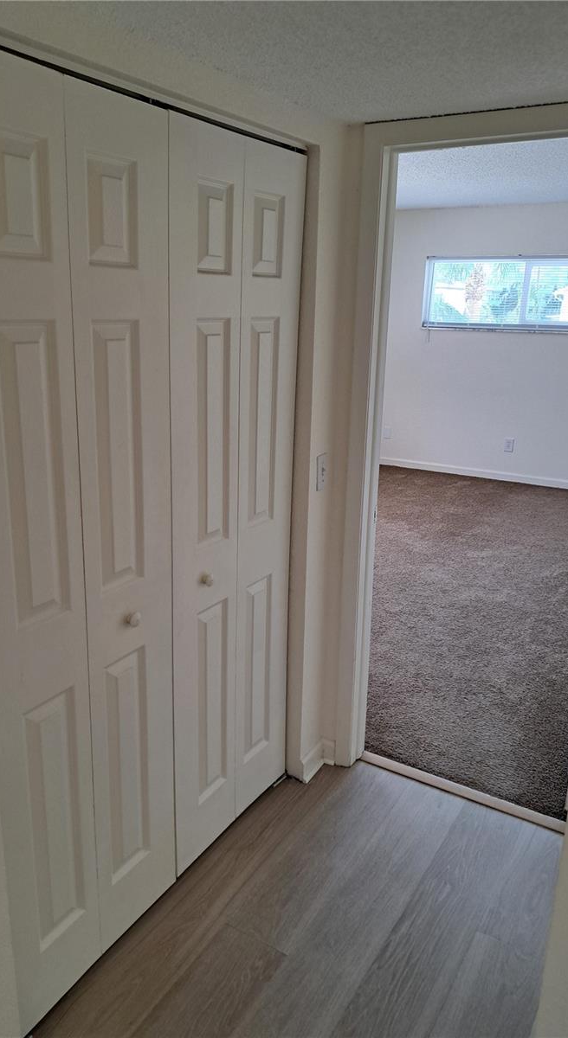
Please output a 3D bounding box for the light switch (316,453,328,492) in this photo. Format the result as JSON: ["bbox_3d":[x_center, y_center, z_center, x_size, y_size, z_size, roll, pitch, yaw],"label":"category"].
[{"bbox_3d":[0.121,-0.147,2.290,0.012,0.115,0.070,11,19,30],"label":"light switch"}]

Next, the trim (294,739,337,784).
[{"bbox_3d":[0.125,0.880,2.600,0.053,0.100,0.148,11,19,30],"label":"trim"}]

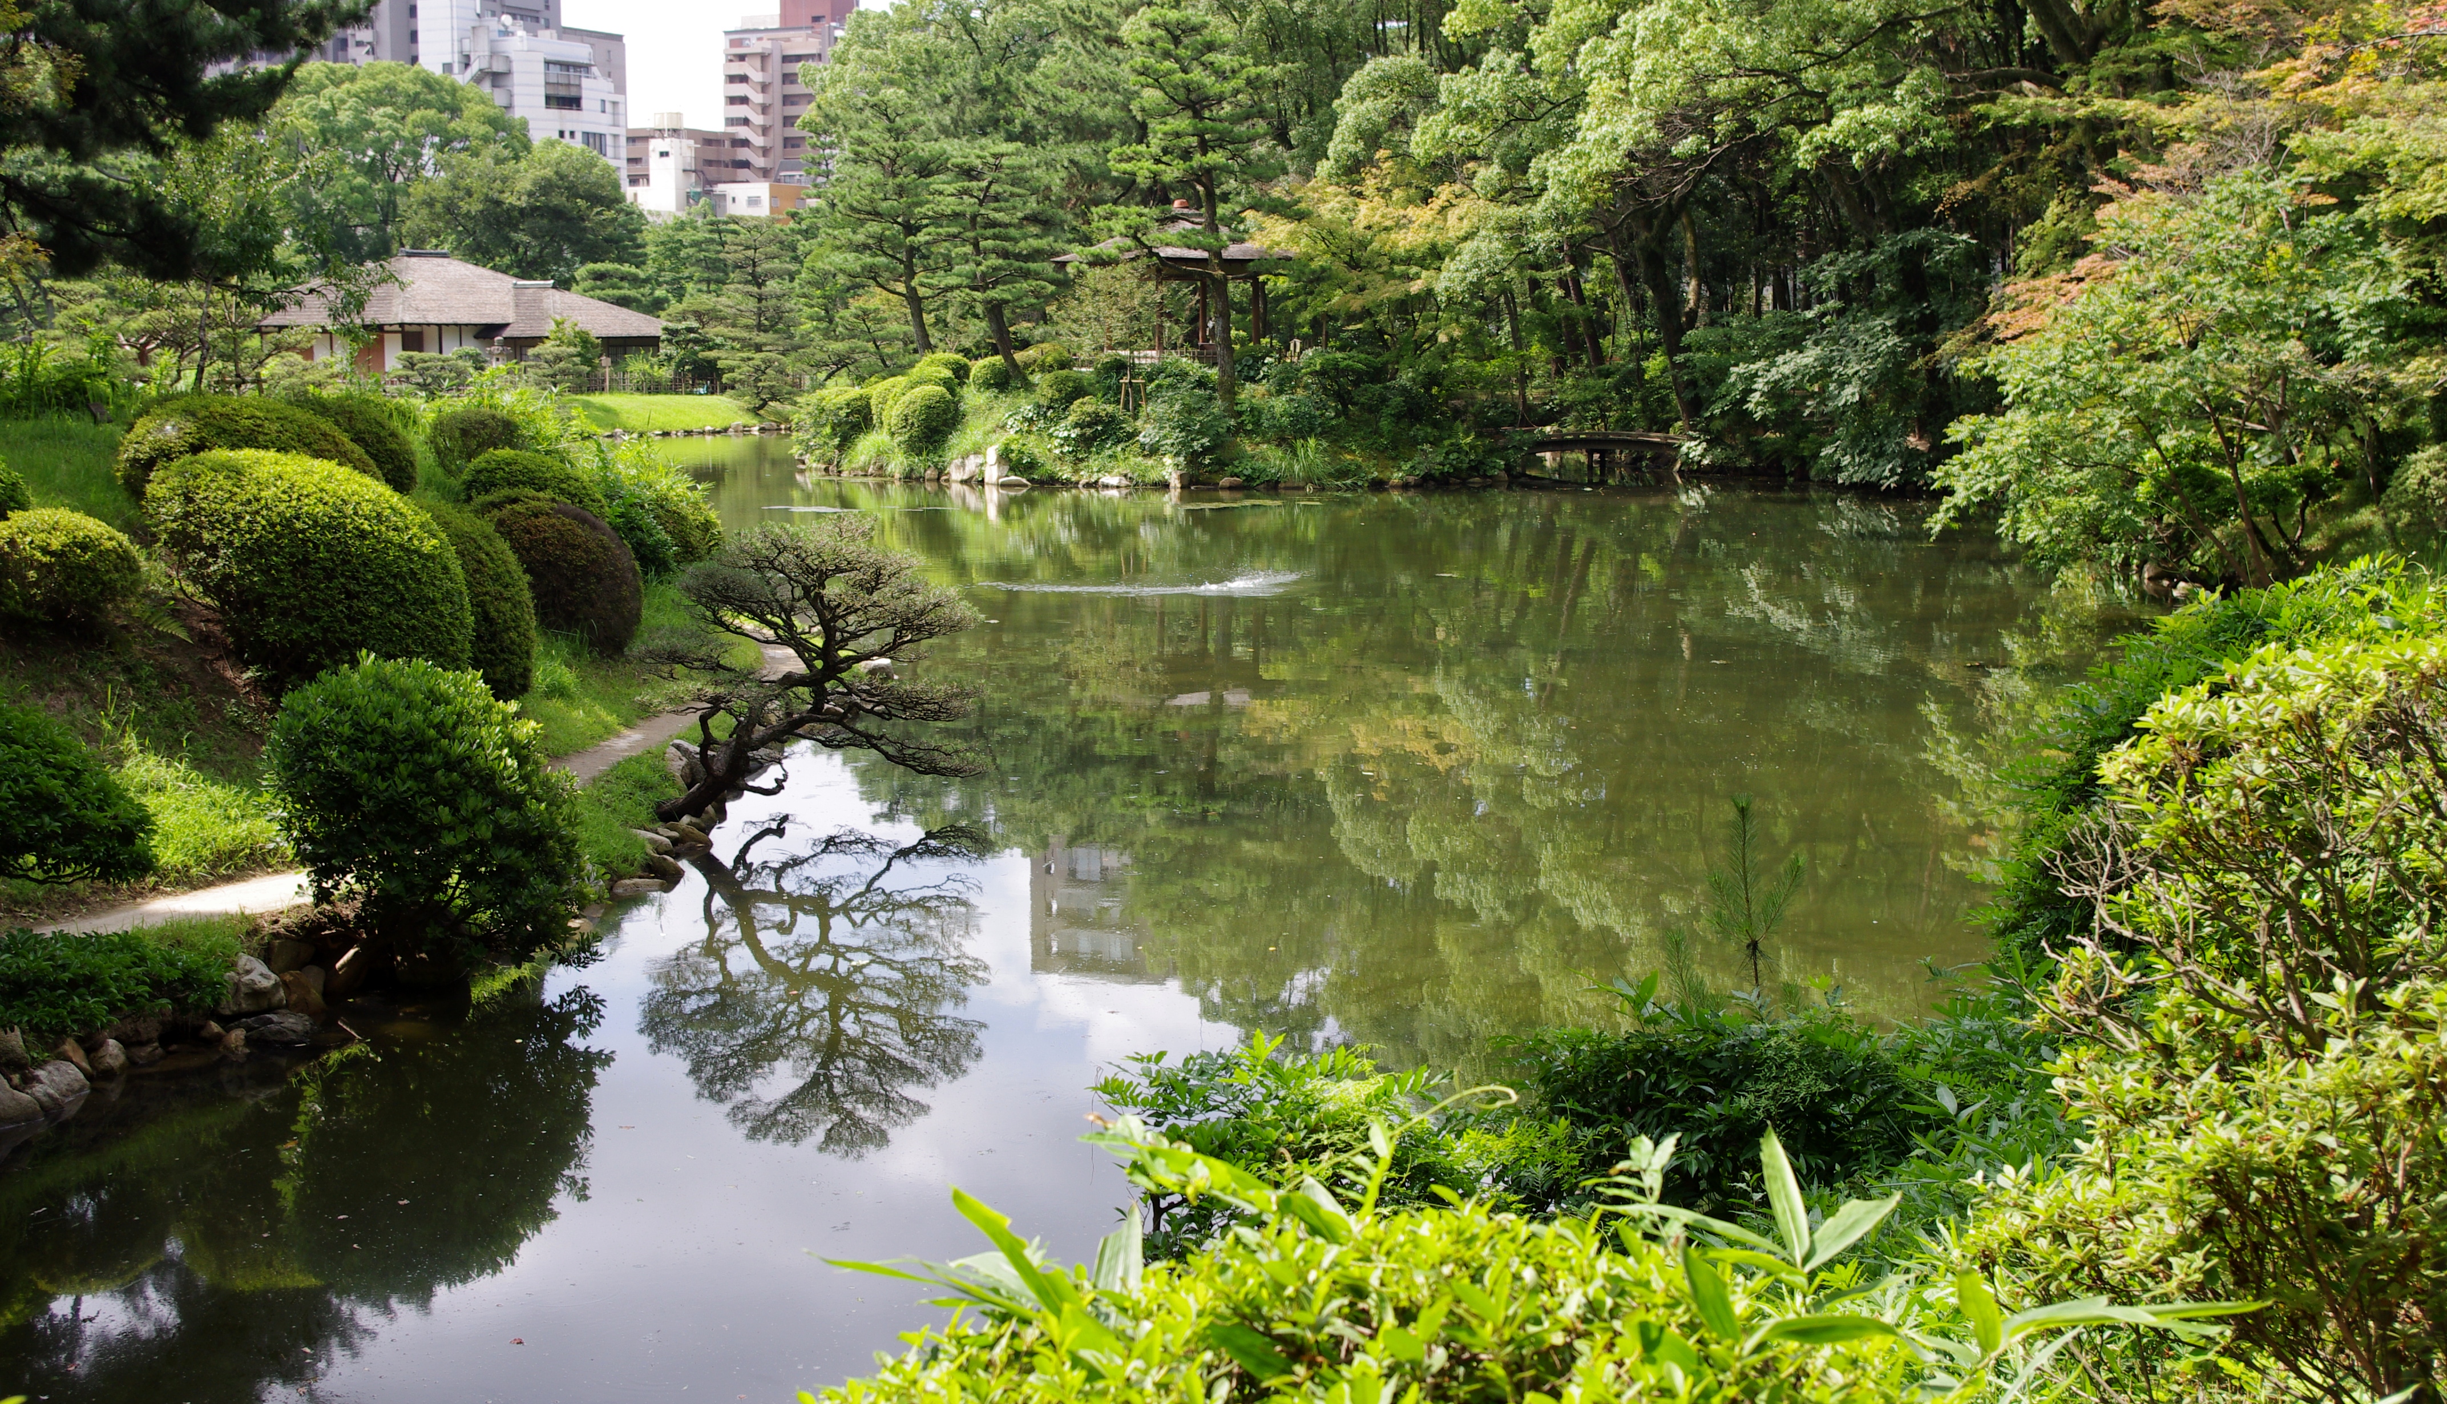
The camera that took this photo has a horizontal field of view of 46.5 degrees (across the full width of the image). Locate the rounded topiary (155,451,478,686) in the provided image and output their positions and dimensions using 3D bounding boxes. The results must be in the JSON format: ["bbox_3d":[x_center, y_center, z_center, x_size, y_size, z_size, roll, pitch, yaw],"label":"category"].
[{"bbox_3d":[-5.075,-0.757,15.800,1.720,1.250,1.600,-2,7,-18],"label":"rounded topiary"}]

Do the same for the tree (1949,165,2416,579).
[{"bbox_3d":[12.407,-4.141,36.975,5.800,5.248,5.500,2,8,18],"label":"tree"}]

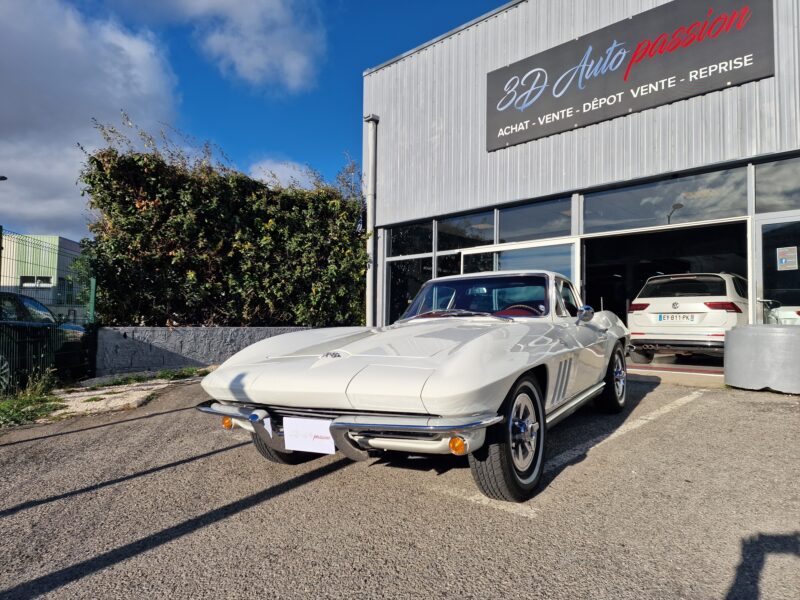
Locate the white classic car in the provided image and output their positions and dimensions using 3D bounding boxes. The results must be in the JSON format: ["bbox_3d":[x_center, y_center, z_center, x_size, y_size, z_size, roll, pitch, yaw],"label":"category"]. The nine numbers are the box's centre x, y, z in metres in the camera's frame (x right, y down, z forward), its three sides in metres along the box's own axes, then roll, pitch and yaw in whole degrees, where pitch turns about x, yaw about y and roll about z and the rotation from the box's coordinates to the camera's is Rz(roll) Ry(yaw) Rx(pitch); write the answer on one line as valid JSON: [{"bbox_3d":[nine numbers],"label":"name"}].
[{"bbox_3d":[0.657,0.388,4.170,1.780,1.260,4.450,-2,-2,31],"label":"white classic car"}]

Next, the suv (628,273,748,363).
[{"bbox_3d":[6.140,0.370,10.400,1.860,1.660,4.550,-2,-3,44],"label":"suv"}]

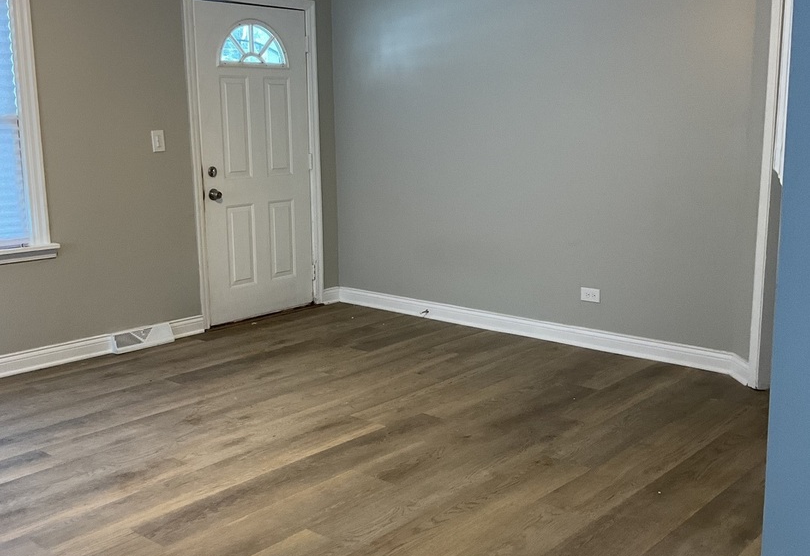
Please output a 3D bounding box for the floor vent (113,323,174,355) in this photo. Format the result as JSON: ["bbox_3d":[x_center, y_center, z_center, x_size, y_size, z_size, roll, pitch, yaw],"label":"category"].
[{"bbox_3d":[-1.571,0.355,5.448,0.060,0.122,0.395,8,14,41],"label":"floor vent"}]

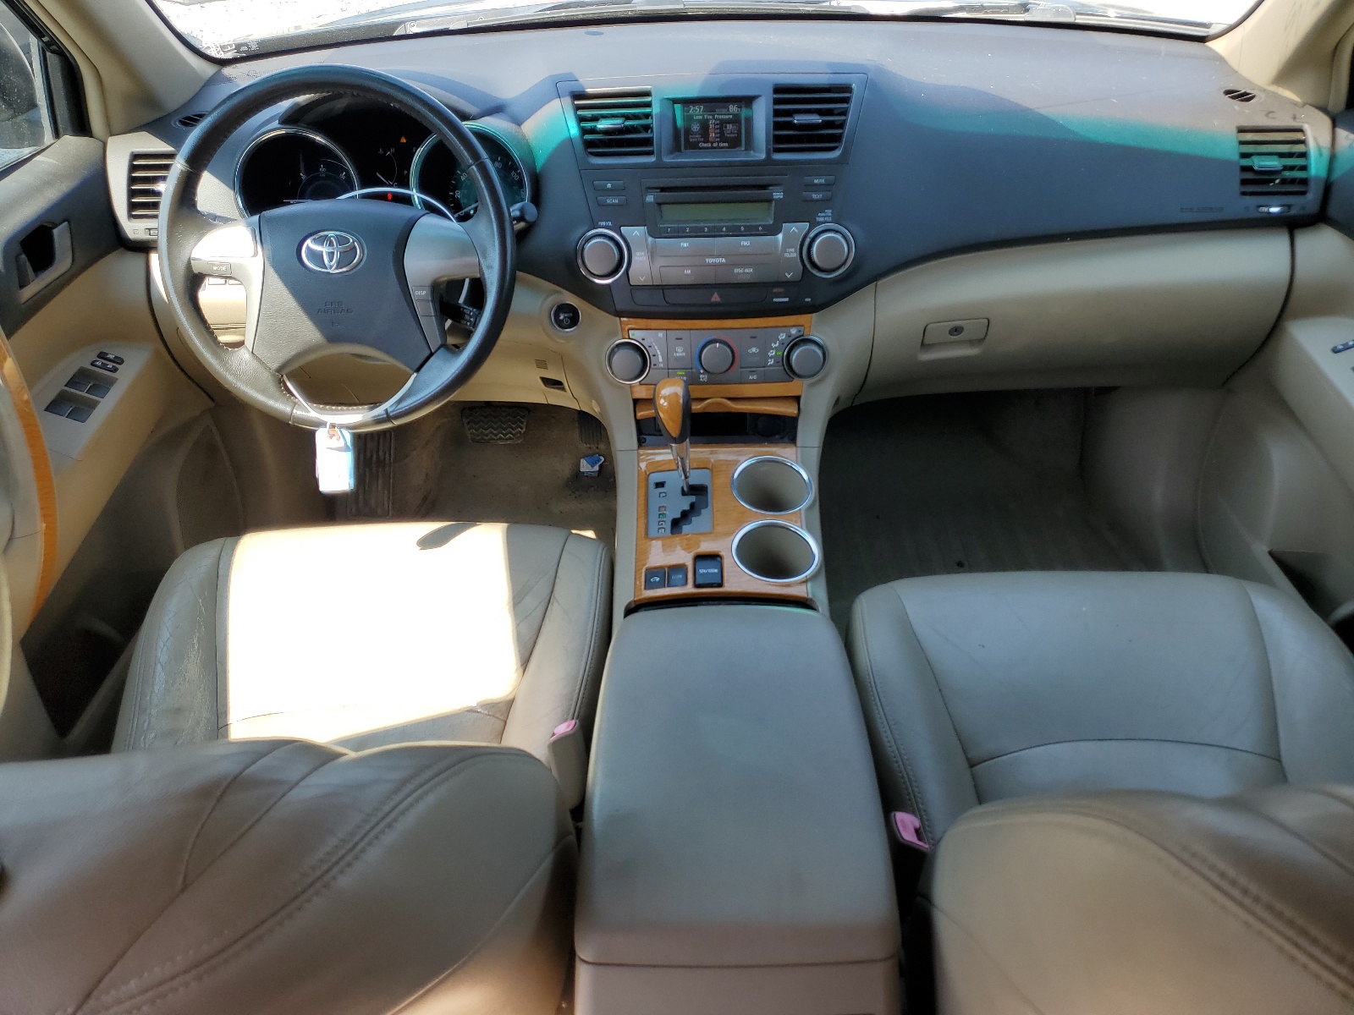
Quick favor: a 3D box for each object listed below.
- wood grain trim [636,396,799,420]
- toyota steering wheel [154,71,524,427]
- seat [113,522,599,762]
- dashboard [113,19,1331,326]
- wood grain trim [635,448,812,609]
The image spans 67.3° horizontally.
[{"bbox_3d":[0.047,-0.118,1.200,0.192,0.030,0.030,-1,10,1],"label":"wood grain trim"},{"bbox_3d":[-0.362,-0.276,1.110,0.380,0.380,0.100,-1,8,1],"label":"toyota steering wheel"},{"bbox_3d":[-0.336,0.247,1.107,0.515,0.210,0.490,-1,35,1],"label":"seat"},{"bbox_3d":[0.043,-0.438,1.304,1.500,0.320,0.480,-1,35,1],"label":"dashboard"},{"bbox_3d":[0.048,0.021,1.112,0.185,0.030,0.235,-1,47,1],"label":"wood grain trim"}]

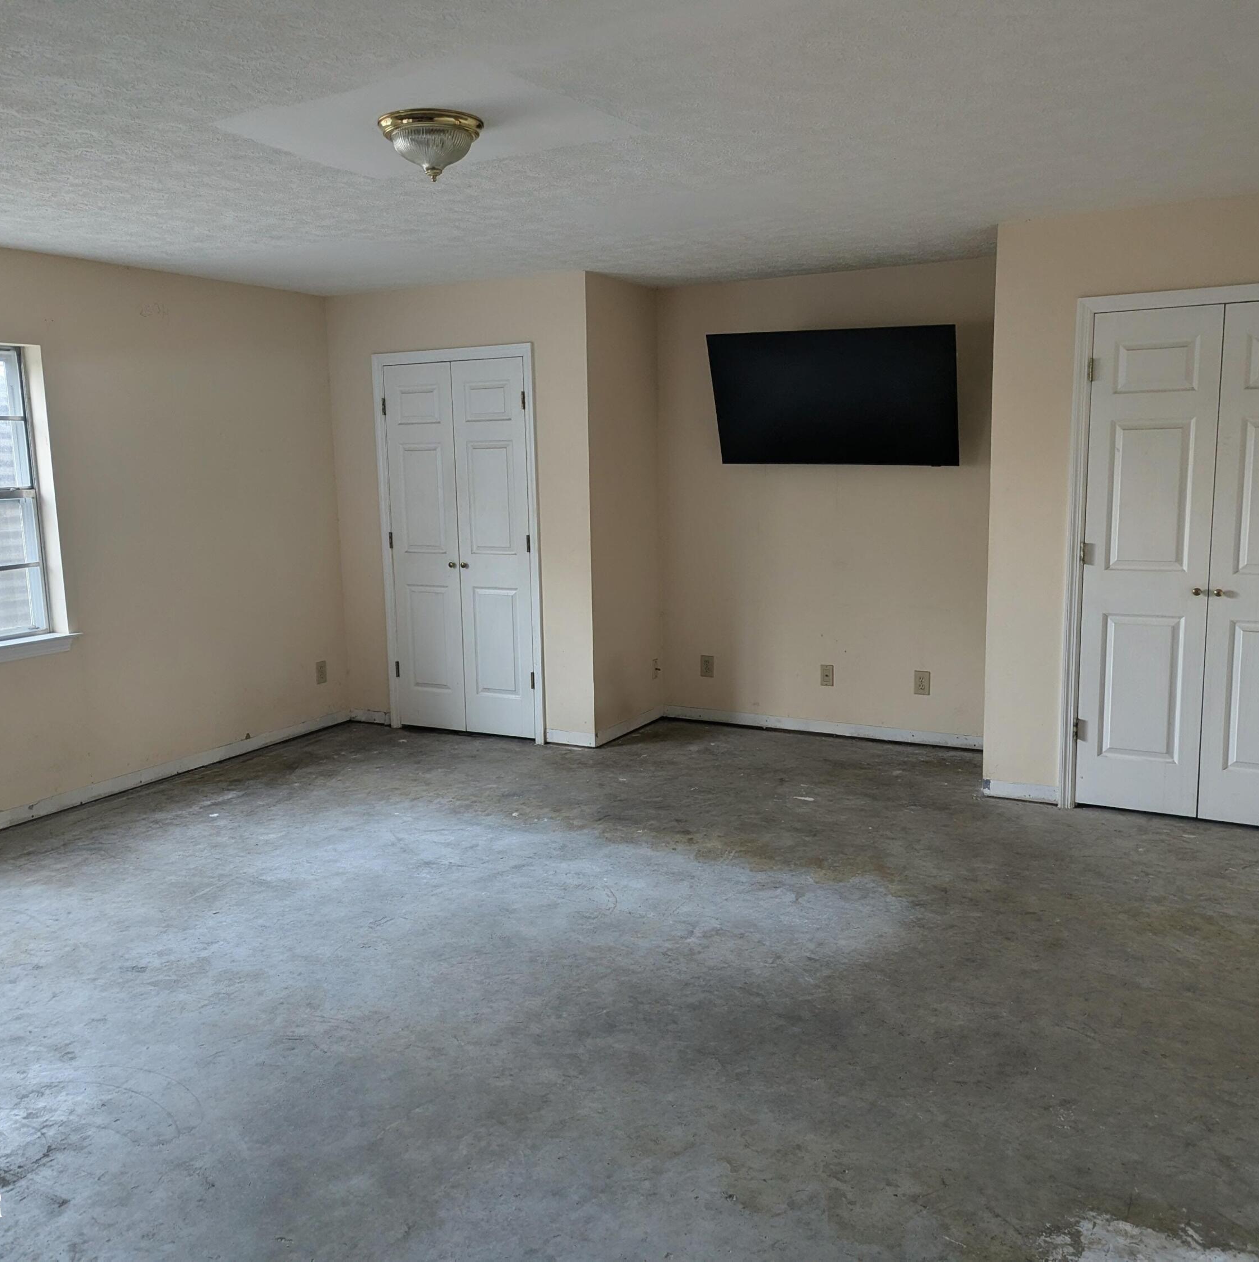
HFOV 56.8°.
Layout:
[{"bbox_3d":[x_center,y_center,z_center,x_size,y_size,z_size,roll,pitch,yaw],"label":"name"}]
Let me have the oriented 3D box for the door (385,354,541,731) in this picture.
[{"bbox_3d":[-0.925,-0.437,6.376,0.920,2.028,0.040,3,10,28],"label":"door"}]

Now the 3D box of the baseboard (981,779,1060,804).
[{"bbox_3d":[1.691,0.700,5.042,0.310,0.075,0.015,3,10,28],"label":"baseboard"}]

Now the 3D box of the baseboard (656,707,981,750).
[{"bbox_3d":[1.063,0.527,6.332,1.973,0.075,0.015,3,10,28],"label":"baseboard"}]

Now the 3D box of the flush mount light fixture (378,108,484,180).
[{"bbox_3d":[-0.529,-1.294,3.134,0.282,0.163,0.282,-1,9,0],"label":"flush mount light fixture"}]

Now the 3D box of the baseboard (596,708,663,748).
[{"bbox_3d":[0.015,0.526,6.458,0.015,0.075,0.787,3,10,28],"label":"baseboard"}]

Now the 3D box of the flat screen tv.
[{"bbox_3d":[1.012,-1.162,5.806,1.232,0.700,0.060,4,32,25],"label":"flat screen tv"}]

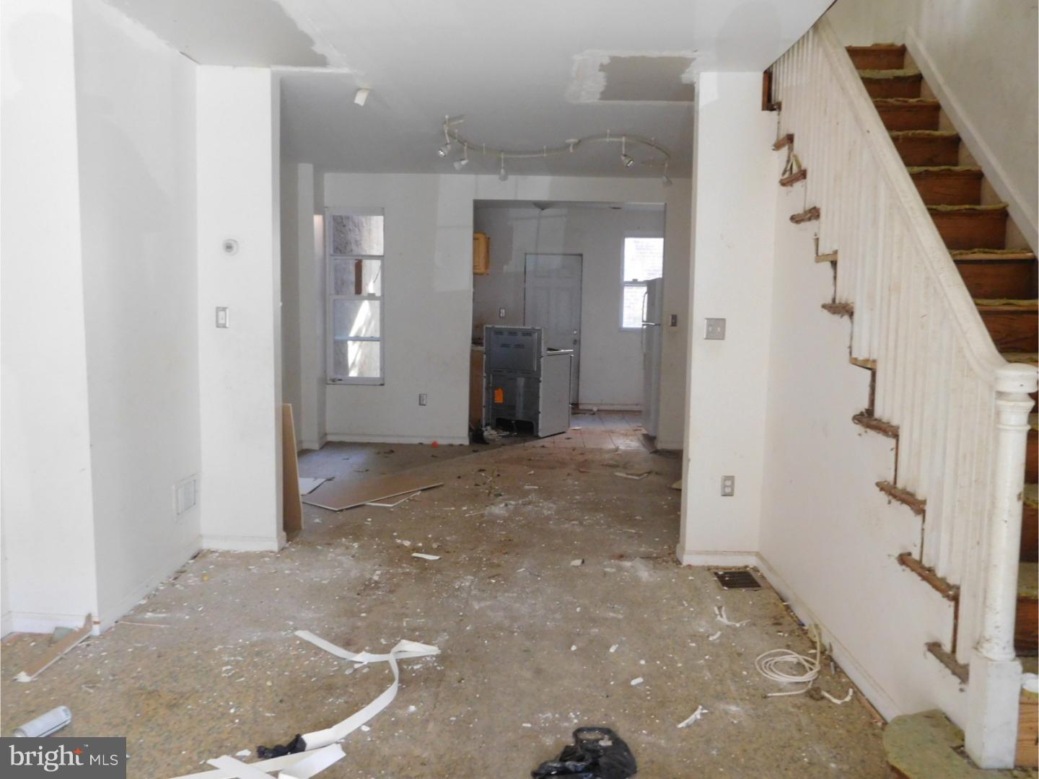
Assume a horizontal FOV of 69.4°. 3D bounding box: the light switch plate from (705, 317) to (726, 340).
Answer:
[{"bbox_3d":[1.021,-0.316,3.907,0.113,0.114,0.014,1,6,2],"label":"light switch plate"}]

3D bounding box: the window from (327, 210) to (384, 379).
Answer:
[{"bbox_3d":[-1.654,-0.931,7.602,0.589,1.764,0.100,1,6,2],"label":"window"}]

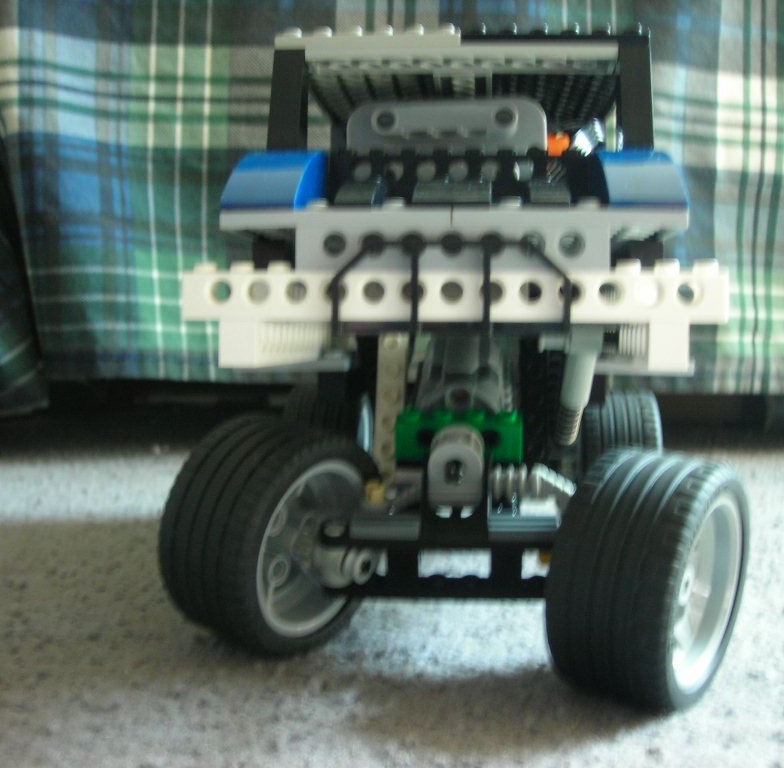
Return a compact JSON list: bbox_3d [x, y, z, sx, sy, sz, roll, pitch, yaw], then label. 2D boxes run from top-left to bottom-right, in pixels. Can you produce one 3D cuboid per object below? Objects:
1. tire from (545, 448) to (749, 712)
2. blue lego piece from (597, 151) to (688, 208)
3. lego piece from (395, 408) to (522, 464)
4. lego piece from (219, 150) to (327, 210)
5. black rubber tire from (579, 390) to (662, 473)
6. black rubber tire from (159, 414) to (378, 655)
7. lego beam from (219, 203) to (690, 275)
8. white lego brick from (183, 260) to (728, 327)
[{"bbox_3d":[0.058,0.043,0.251,0.028,0.056,0.056,10,8,35],"label":"tire"},{"bbox_3d":[0.054,-0.043,0.242,0.016,0.015,0.032,1,4,5],"label":"blue lego piece"},{"bbox_3d":[0.017,0.013,0.283,0.032,0.011,0.008,1,10,5],"label":"lego piece"},{"bbox_3d":[-0.026,-0.045,0.250,0.016,0.015,0.032,1,4,5],"label":"lego piece"},{"bbox_3d":[0.092,0.031,0.455,0.028,0.056,0.056,1,4,5],"label":"black rubber tire"},{"bbox_3d":[-0.028,0.036,0.270,0.028,0.056,0.056,12,10,35],"label":"black rubber tire"},{"bbox_3d":[0.013,-0.030,0.238,0.096,0.014,0.013,1,4,5],"label":"lego beam"},{"bbox_3d":[0.013,-0.019,0.236,0.112,0.011,0.008,1,4,5],"label":"white lego brick"}]

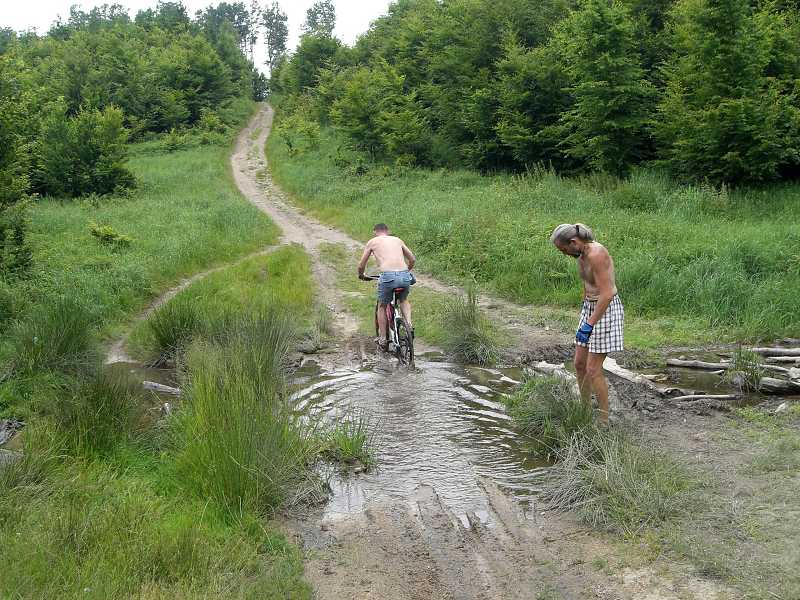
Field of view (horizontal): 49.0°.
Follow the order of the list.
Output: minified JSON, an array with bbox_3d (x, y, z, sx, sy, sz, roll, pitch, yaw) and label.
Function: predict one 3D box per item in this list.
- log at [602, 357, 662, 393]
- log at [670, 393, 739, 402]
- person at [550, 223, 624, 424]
[{"bbox_3d":[2.511,0.815,9.550,0.150,0.140,0.948,-1,10,-15],"label":"log"},{"bbox_3d":[3.047,0.984,8.750,0.735,0.050,0.060,-1,4,-16],"label":"log"},{"bbox_3d":[1.516,0.218,7.100,0.540,1.670,0.480,-1,4,-18],"label":"person"}]

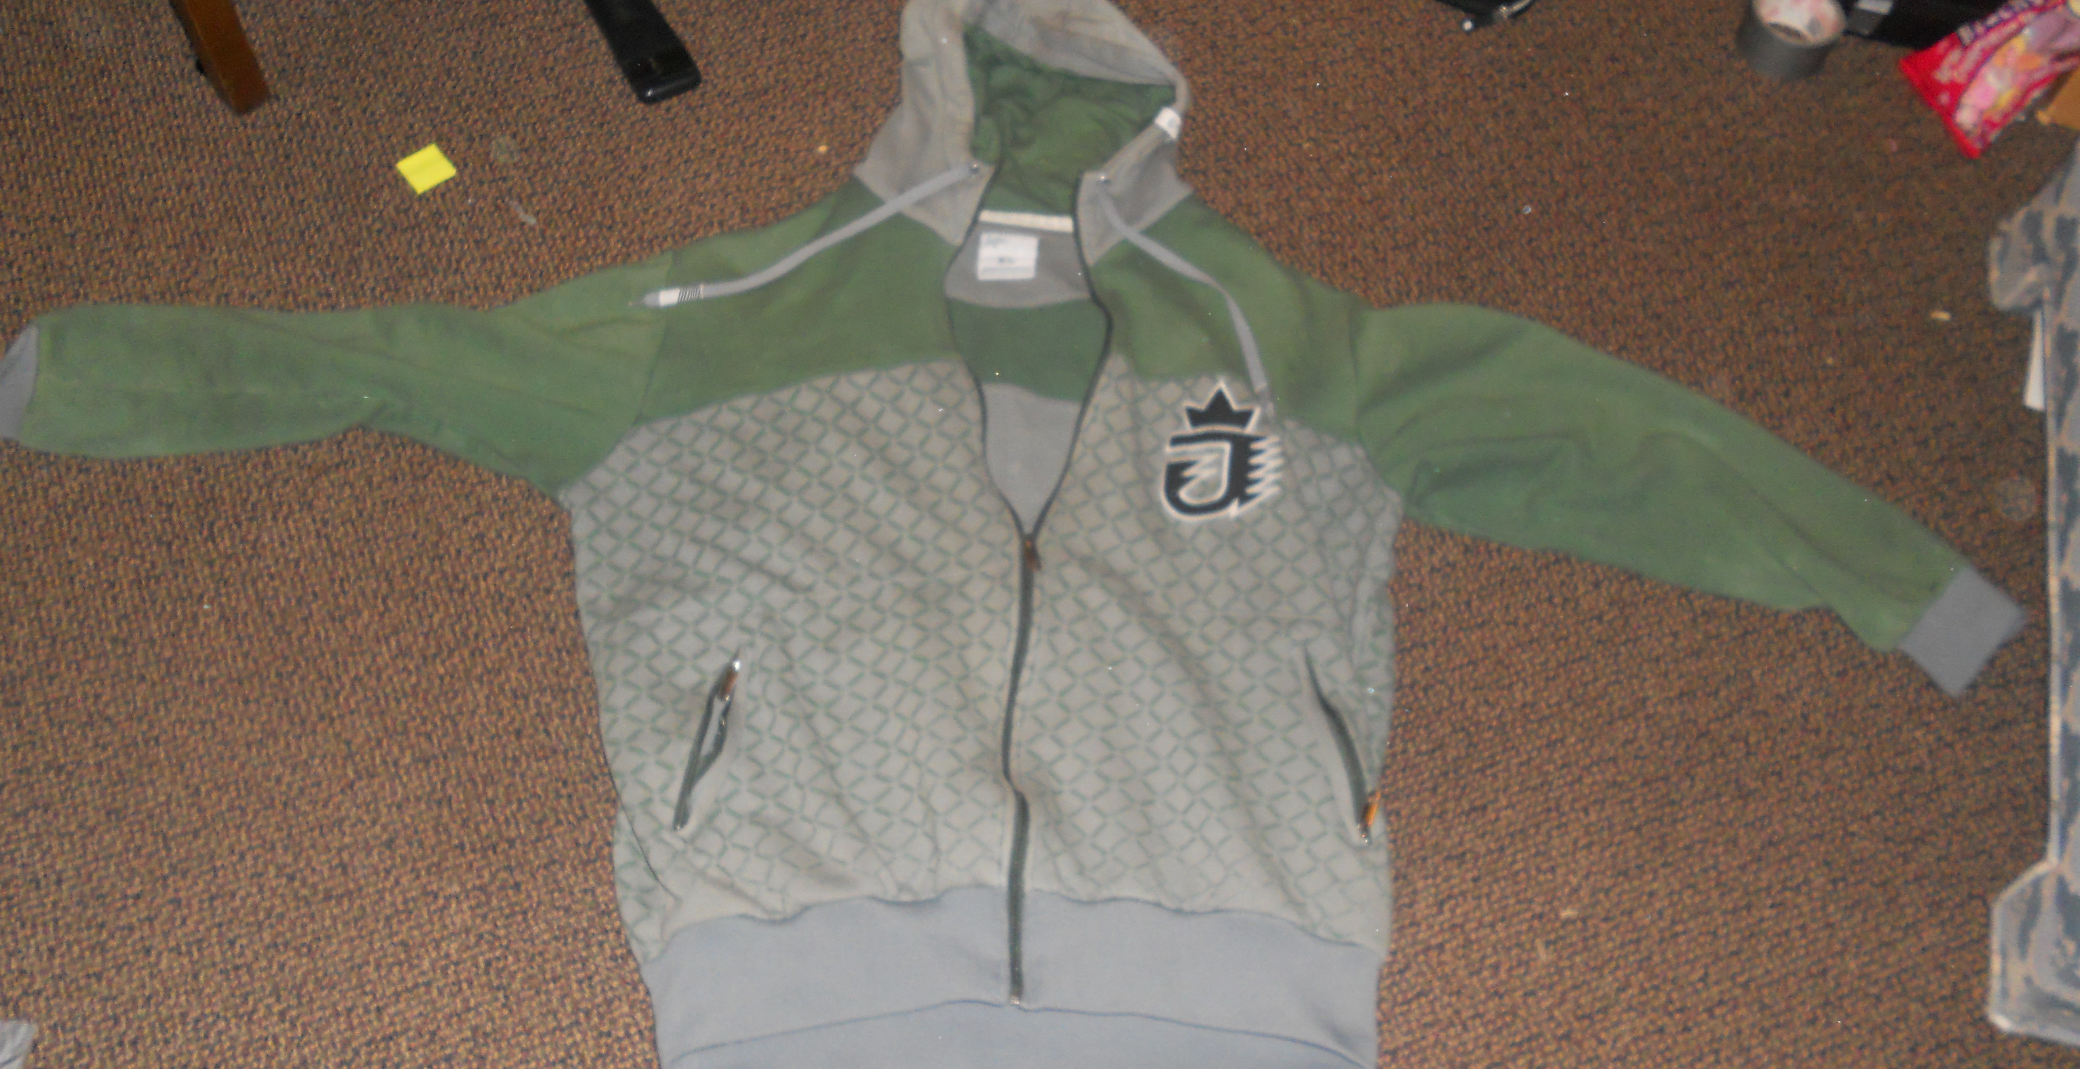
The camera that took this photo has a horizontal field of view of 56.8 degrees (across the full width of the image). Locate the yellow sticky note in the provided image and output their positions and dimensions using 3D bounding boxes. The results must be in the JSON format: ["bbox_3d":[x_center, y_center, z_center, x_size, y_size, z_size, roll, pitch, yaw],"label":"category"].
[{"bbox_3d":[-0.548,-0.327,1.717,0.040,0.005,0.042,-32,65,-20],"label":"yellow sticky note"}]

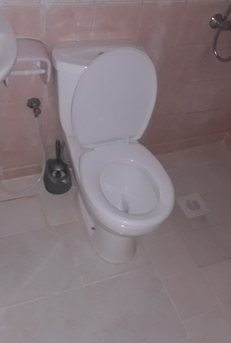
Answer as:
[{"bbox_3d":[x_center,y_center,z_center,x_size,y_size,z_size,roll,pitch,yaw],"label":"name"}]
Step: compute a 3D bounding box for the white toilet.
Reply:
[{"bbox_3d":[0.004,-0.052,1.470,0.387,0.828,0.713,-10,49,-19],"label":"white toilet"}]

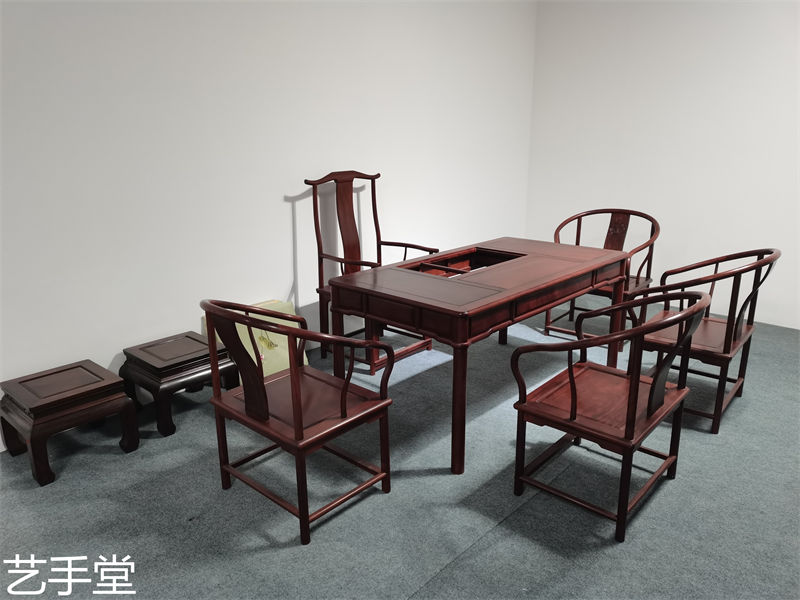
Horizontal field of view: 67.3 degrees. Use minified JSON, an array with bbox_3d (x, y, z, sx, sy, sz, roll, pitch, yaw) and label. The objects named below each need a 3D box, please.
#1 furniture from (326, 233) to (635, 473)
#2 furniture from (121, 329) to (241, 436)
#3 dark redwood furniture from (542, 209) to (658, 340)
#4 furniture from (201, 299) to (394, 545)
[{"bbox_3d":[0.518,0.183,3.534,0.906,0.788,1.653,14,22,42],"label":"furniture"},{"bbox_3d":[-1.264,0.451,3.463,0.460,0.367,0.460,13,22,40],"label":"furniture"},{"bbox_3d":[1.516,-0.185,4.525,0.747,0.911,0.638,12,21,37],"label":"dark redwood furniture"},{"bbox_3d":[-0.452,0.418,2.558,0.747,0.911,0.638,14,22,41],"label":"furniture"}]

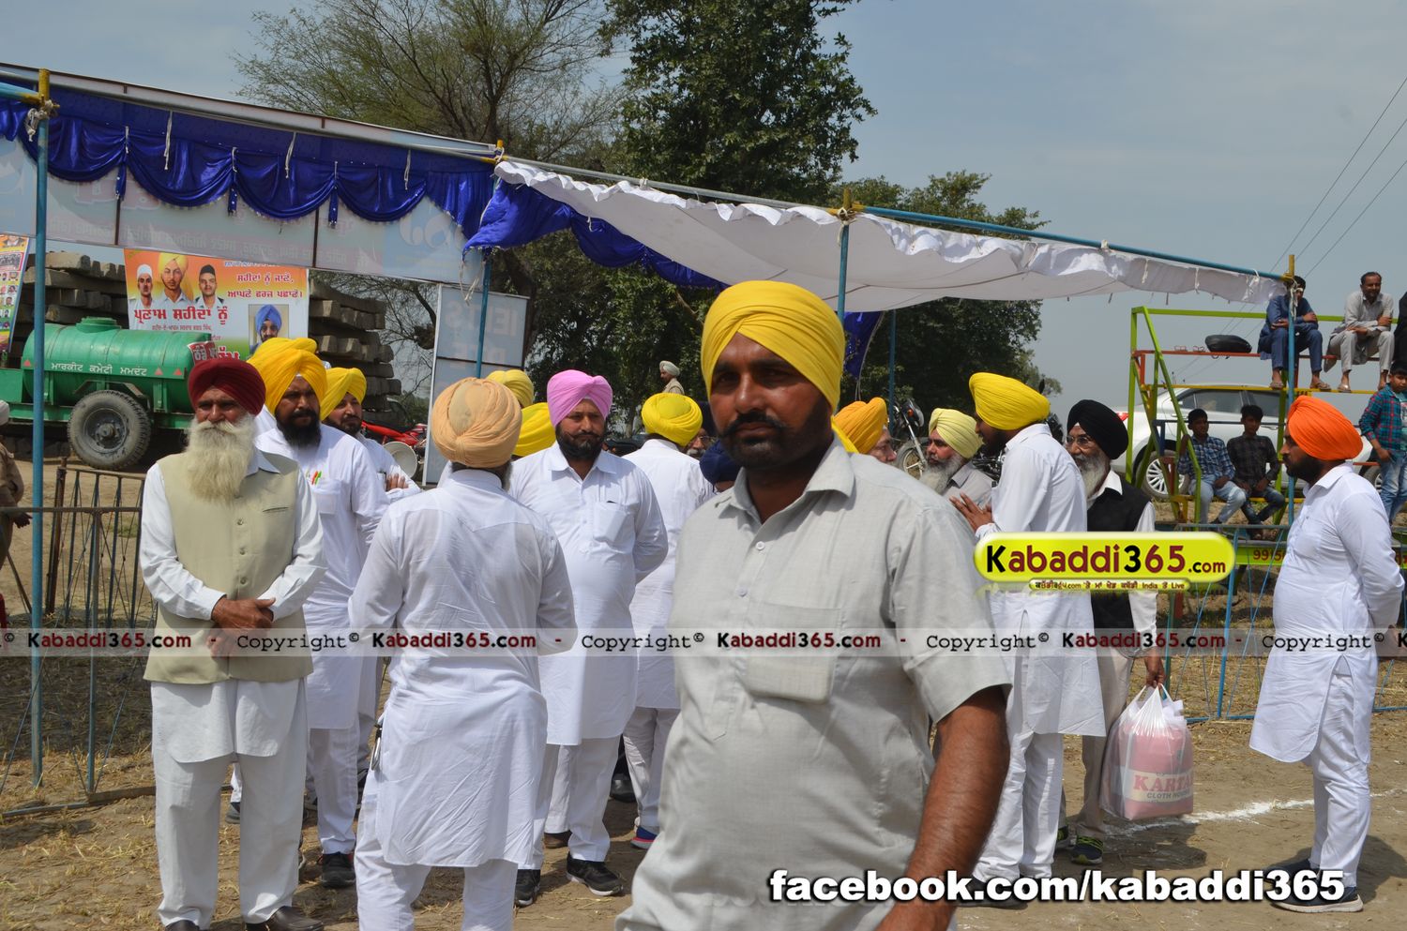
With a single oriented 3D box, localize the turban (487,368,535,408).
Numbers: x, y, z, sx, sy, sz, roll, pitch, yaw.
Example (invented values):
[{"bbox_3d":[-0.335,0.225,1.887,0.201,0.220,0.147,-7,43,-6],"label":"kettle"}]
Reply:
[{"bbox_3d":[-0.893,-0.334,7.000,0.240,0.200,0.260,2,2,-9],"label":"turban"}]

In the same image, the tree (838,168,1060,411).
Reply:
[{"bbox_3d":[4.800,-2.500,30.000,4.900,6.200,4.800,1,0,0],"label":"tree"}]

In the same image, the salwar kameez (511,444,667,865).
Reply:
[{"bbox_3d":[-0.390,0.650,5.200,0.550,1.440,0.360,1,0,-10],"label":"salwar kameez"}]

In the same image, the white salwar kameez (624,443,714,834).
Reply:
[{"bbox_3d":[-0.147,0.663,5.880,0.470,1.520,0.320,2,2,-12],"label":"white salwar kameez"}]

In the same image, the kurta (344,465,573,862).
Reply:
[{"bbox_3d":[-0.665,0.545,4.170,0.610,1.070,0.400,1,0,5],"label":"kurta"}]

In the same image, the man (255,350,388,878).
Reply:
[{"bbox_3d":[-1.375,0.510,5.250,0.550,1.830,0.380,1,0,-19],"label":"man"}]

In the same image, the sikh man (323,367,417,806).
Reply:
[{"bbox_3d":[-1.427,0.481,6.400,0.520,1.790,0.380,1,2,-25],"label":"sikh man"}]

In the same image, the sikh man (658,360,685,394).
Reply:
[{"bbox_3d":[-0.410,-0.500,19.800,0.360,1.720,0.500,1,0,-22],"label":"sikh man"}]

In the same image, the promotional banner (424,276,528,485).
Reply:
[{"bbox_3d":[-2.808,-1.017,19.000,1.380,2.500,0.060,0,2,-43],"label":"promotional banner"}]

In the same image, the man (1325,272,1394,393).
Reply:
[{"bbox_3d":[5.990,-1.220,13.900,0.580,1.100,0.720,1,0,-3],"label":"man"}]

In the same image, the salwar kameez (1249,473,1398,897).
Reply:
[{"bbox_3d":[2.150,0.720,5.250,0.460,1.440,0.480,1,0,5],"label":"salwar kameez"}]

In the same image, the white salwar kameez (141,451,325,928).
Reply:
[{"bbox_3d":[-1.443,0.692,4.670,0.570,1.500,0.360,1,2,-22],"label":"white salwar kameez"}]

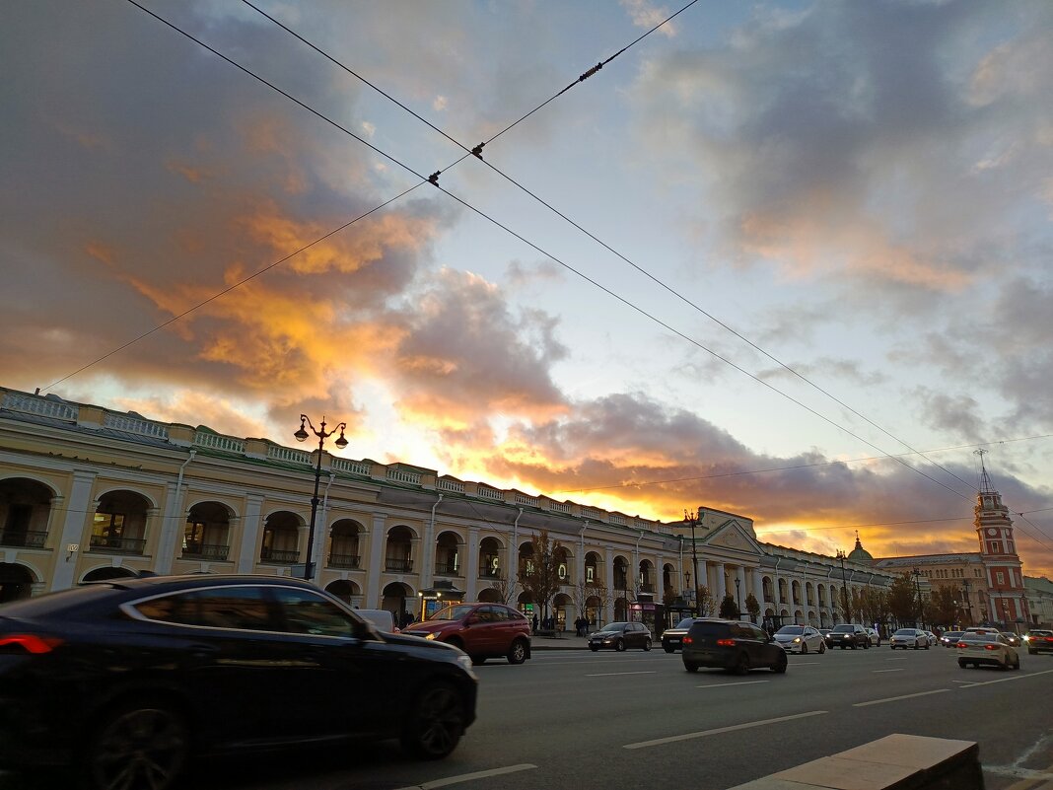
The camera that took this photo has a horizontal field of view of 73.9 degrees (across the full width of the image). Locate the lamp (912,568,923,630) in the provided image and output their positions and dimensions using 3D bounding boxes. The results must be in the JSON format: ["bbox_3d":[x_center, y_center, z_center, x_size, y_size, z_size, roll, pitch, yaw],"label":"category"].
[{"bbox_3d":[52.720,27.924,93.338,0.620,9.750,2.600,-15,-24,40],"label":"lamp"}]

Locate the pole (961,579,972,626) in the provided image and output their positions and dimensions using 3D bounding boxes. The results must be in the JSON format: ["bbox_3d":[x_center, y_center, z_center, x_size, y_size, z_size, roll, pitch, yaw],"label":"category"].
[{"bbox_3d":[72.201,34.959,113.400,0.620,9.750,2.600,-15,-24,40],"label":"pole"}]

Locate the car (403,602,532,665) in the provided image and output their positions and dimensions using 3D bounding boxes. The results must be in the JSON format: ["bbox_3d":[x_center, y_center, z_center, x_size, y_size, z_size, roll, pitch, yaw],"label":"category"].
[{"bbox_3d":[-1.750,7.353,21.594,1.880,1.740,4.452,-14,-23,38],"label":"car"}]

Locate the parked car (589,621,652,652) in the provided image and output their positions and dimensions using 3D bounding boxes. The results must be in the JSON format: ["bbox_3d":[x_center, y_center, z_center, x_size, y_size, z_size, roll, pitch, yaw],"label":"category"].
[{"bbox_3d":[5.203,13.236,38.308,1.810,1.467,4.354,-14,-24,39],"label":"parked car"}]

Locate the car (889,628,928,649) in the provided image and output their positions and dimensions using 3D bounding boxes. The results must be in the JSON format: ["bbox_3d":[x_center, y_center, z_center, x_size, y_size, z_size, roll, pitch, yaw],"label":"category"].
[{"bbox_3d":[29.515,18.812,53.901,1.808,1.483,4.503,-15,-24,41],"label":"car"}]

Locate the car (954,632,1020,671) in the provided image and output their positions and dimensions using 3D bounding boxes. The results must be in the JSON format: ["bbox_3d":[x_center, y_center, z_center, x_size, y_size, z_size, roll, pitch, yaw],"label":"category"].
[{"bbox_3d":[20.081,11.134,30.445,1.786,1.443,4.550,-14,-24,39],"label":"car"}]

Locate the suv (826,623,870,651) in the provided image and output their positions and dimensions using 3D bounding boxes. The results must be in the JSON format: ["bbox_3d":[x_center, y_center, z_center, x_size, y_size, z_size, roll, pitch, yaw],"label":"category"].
[{"bbox_3d":[23.974,18.044,52.213,1.888,1.702,4.623,-15,-24,40],"label":"suv"}]

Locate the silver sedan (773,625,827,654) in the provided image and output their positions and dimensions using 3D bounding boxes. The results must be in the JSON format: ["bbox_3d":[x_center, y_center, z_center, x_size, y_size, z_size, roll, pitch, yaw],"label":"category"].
[{"bbox_3d":[15.605,13.921,39.869,1.696,1.467,4.363,-15,-24,40],"label":"silver sedan"}]

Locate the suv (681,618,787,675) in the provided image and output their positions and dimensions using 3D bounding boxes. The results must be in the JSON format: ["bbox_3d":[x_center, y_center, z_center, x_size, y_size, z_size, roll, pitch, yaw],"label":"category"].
[{"bbox_3d":[6.469,7.686,21.513,1.820,1.540,4.280,-14,-24,39],"label":"suv"}]

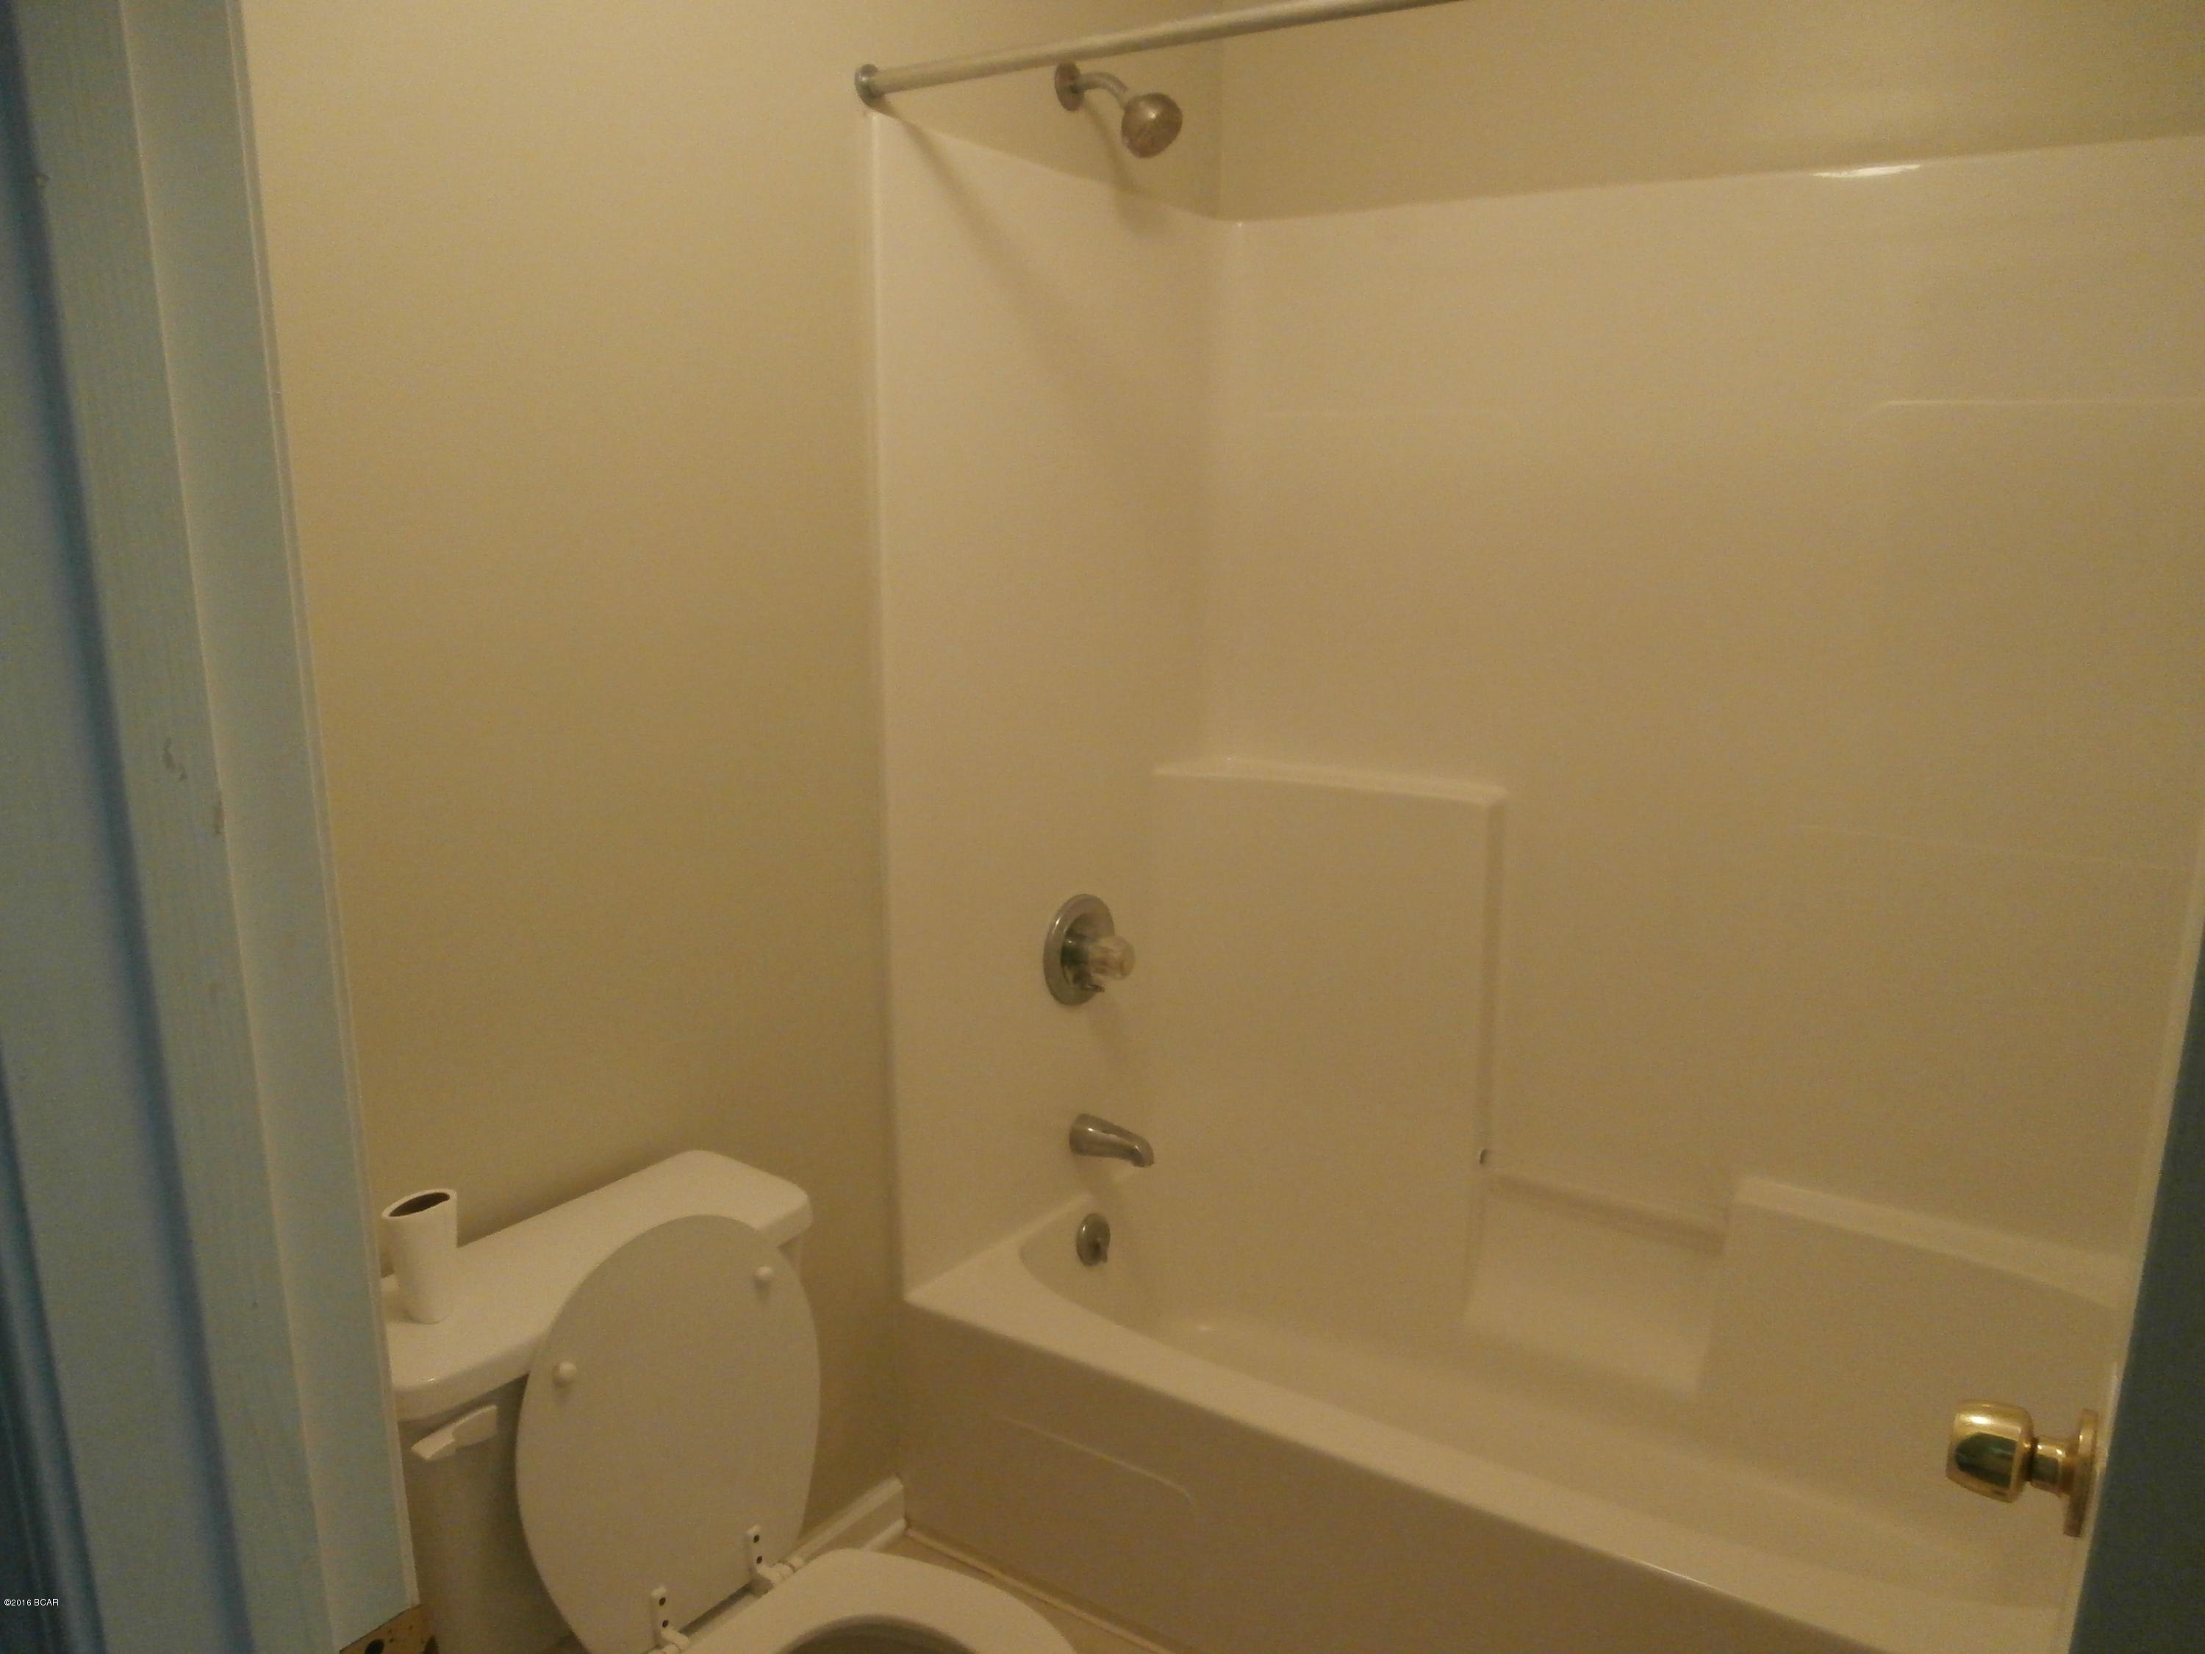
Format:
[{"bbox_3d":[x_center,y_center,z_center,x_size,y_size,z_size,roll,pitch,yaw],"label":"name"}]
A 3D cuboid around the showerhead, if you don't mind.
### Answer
[{"bbox_3d":[0.026,-0.963,2.046,0.175,0.133,0.080,8,15,31],"label":"showerhead"}]

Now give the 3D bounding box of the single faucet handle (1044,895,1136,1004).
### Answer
[{"bbox_3d":[-0.001,0.197,2.348,0.092,0.175,0.175,8,15,31],"label":"single faucet handle"}]

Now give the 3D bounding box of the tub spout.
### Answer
[{"bbox_3d":[0.021,0.503,2.412,0.139,0.062,0.060,8,15,31],"label":"tub spout"}]

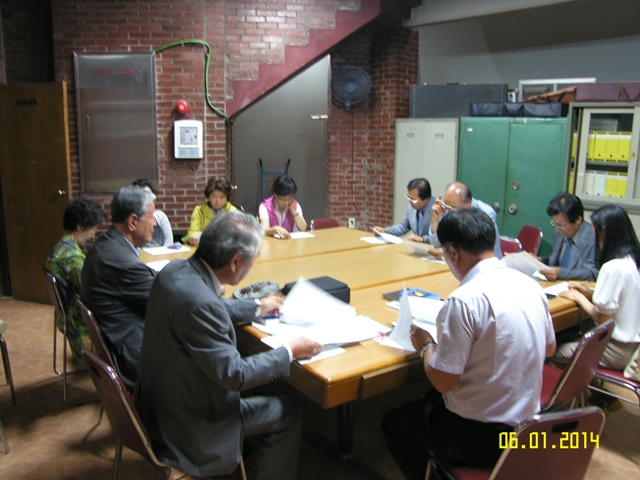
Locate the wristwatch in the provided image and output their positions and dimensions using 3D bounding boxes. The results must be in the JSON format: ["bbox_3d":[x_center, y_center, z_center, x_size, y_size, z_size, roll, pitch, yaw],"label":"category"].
[{"bbox_3d":[0.335,0.338,1.600,0.050,0.055,0.050,-3,12,-20],"label":"wristwatch"}]

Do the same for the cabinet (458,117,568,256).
[{"bbox_3d":[2.163,-0.386,5.787,1.150,1.830,0.450,11,14,42],"label":"cabinet"}]

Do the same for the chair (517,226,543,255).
[{"bbox_3d":[1.915,0.276,5.032,0.530,0.800,0.460,-4,12,-25],"label":"chair"}]

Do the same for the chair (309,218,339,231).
[{"bbox_3d":[0.137,0.188,5.327,0.460,0.800,0.530,-6,13,-31],"label":"chair"}]

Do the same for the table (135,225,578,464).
[{"bbox_3d":[0.111,0.535,3.123,1.820,0.740,2.300,-7,13,-34],"label":"table"}]

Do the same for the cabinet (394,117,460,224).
[{"bbox_3d":[1.282,-0.475,5.748,0.780,1.760,0.450,9,14,37],"label":"cabinet"}]

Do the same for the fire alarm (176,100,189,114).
[{"bbox_3d":[-1.341,-1.290,5.050,0.130,0.130,0.060,0,11,-4],"label":"fire alarm"}]

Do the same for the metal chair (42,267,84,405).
[{"bbox_3d":[-1.450,0.535,3.332,0.530,0.800,0.470,-6,13,-32],"label":"metal chair"}]

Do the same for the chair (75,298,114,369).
[{"bbox_3d":[-0.828,0.634,2.391,0.520,0.810,0.460,-7,13,-34],"label":"chair"}]

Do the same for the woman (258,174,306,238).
[{"bbox_3d":[-0.310,0.015,5.011,0.480,1.250,0.720,-4,12,-24],"label":"woman"}]

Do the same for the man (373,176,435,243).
[{"bbox_3d":[0.717,0.113,4.088,0.700,1.220,0.520,-7,13,-34],"label":"man"}]

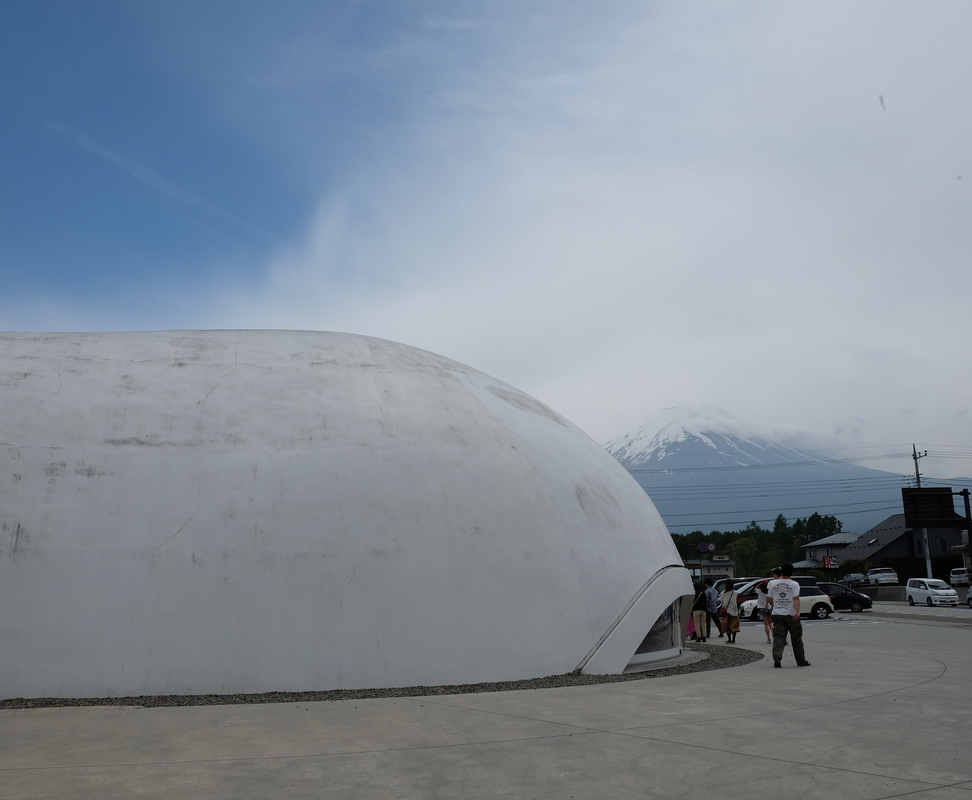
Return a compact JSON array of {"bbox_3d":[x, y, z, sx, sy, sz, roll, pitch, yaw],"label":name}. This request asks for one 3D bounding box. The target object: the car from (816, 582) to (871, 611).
[{"bbox_3d":[18.850,10.950,50.000,4.500,1.600,1.720,1,-12,-8],"label":"car"}]

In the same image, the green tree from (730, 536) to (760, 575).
[{"bbox_3d":[43.023,27.474,149.057,5.500,9.300,5.500,0,-12,0],"label":"green tree"}]

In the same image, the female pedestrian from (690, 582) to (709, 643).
[{"bbox_3d":[5.668,5.662,24.024,0.430,1.530,0.310,-1,-12,2],"label":"female pedestrian"}]

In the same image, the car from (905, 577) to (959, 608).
[{"bbox_3d":[30.400,13.130,61.400,1.720,1.850,4.600,0,-12,1],"label":"car"}]

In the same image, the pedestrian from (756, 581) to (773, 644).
[{"bbox_3d":[7.259,5.539,23.585,0.460,1.580,0.370,1,-12,-8],"label":"pedestrian"}]

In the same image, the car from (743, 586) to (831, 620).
[{"bbox_3d":[13.300,9.000,40.000,3.900,1.430,1.730,-1,-12,5],"label":"car"}]

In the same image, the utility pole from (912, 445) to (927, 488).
[{"bbox_3d":[36.209,9.892,73.288,1.200,12.700,0.600,0,-12,0],"label":"utility pole"}]

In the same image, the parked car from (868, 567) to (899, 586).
[{"bbox_3d":[37.400,16.750,85.000,1.760,1.710,4.650,-2,-12,11],"label":"parked car"}]

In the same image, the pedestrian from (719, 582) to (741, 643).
[{"bbox_3d":[6.377,5.545,23.645,0.480,1.600,0.370,1,-12,-5],"label":"pedestrian"}]

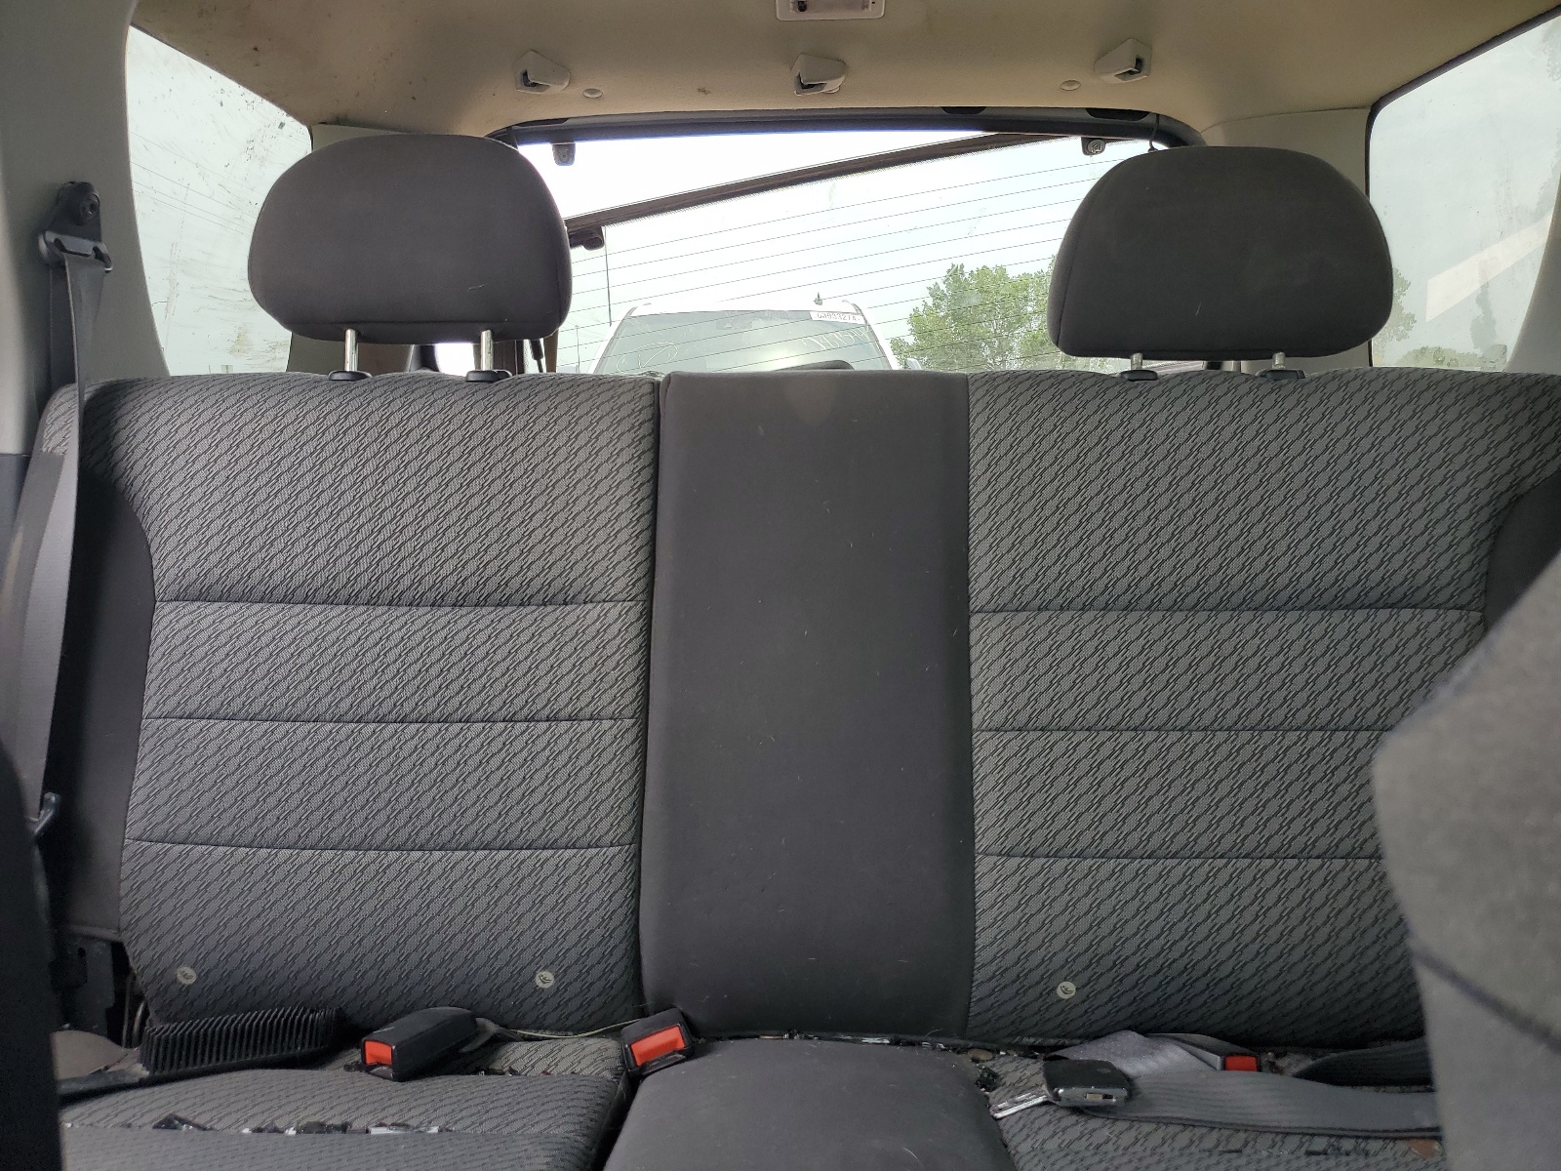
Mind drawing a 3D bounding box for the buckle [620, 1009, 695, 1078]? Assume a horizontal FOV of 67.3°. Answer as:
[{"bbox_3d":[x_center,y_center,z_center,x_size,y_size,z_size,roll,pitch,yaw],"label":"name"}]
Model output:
[{"bbox_3d":[-0.093,0.343,0.880,0.049,0.027,0.072,-19,-11,-11],"label":"buckle"}]

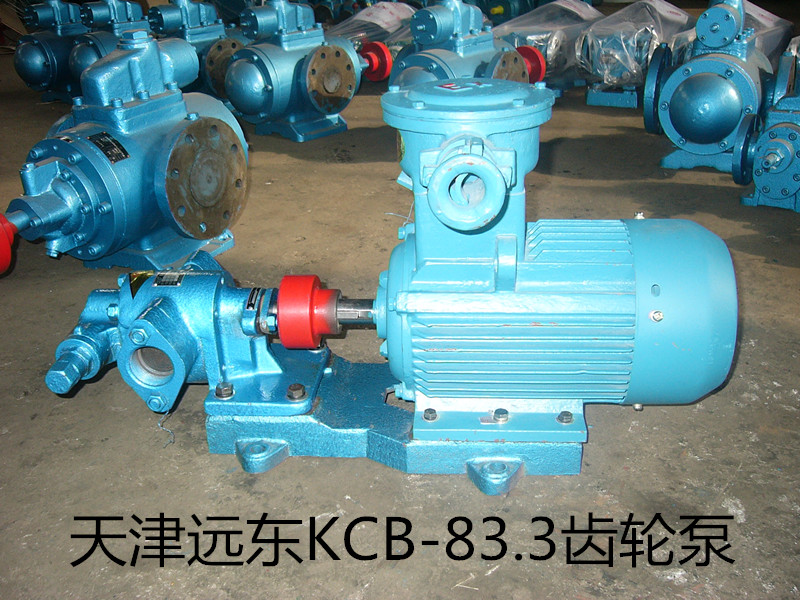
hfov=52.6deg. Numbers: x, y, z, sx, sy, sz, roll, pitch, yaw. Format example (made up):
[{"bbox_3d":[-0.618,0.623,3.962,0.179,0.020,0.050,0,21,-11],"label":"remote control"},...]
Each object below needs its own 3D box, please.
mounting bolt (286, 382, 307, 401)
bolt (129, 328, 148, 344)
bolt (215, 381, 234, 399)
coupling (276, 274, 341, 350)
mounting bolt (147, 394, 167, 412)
[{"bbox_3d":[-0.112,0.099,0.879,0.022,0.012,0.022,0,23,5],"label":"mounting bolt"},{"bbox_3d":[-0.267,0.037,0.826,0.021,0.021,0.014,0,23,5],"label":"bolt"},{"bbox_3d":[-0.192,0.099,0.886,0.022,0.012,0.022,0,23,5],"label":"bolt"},{"bbox_3d":[-0.097,0.013,0.902,0.061,0.081,0.081,0,23,5],"label":"coupling"},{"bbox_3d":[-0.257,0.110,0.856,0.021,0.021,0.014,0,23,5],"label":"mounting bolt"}]

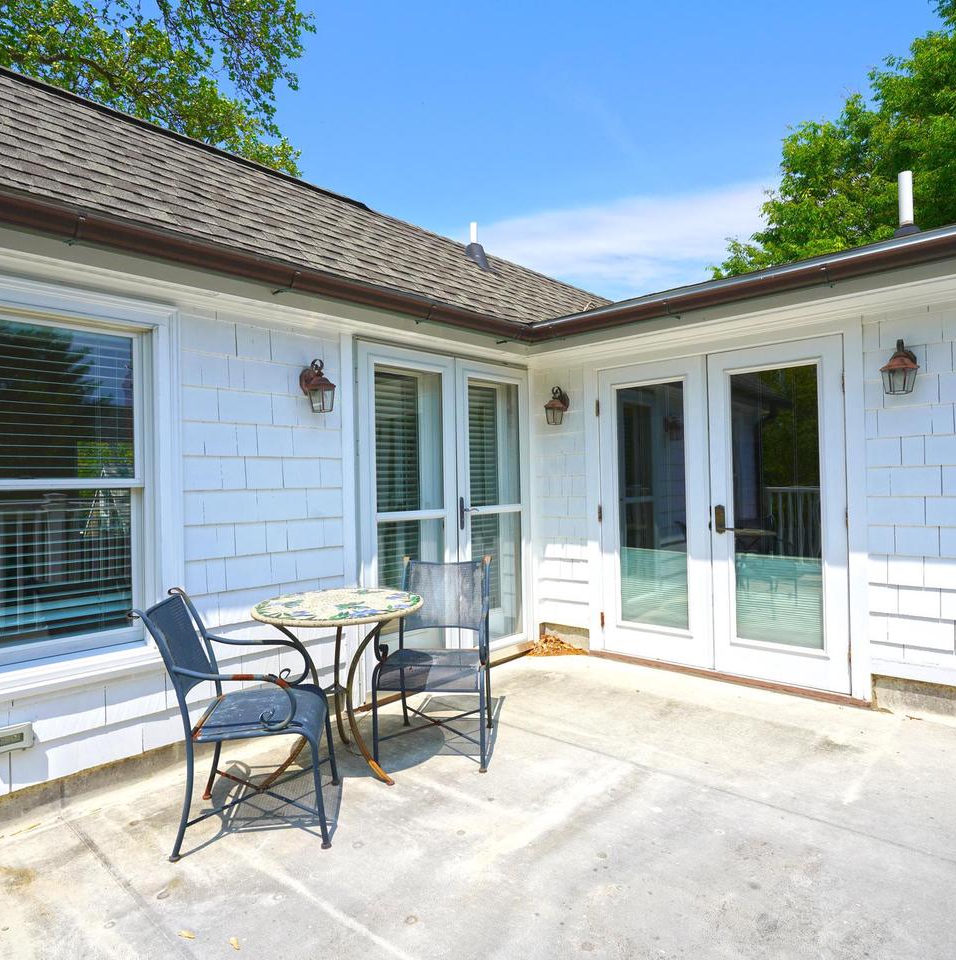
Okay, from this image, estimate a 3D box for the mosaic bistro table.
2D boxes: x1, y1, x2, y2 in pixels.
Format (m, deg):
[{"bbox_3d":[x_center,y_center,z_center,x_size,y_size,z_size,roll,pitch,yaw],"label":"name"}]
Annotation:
[{"bbox_3d":[-0.642,0.943,2.898,0.765,0.748,0.765,-1,0,0],"label":"mosaic bistro table"}]

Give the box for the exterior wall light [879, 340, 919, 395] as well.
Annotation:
[{"bbox_3d":[2.170,-0.591,3.307,0.165,0.280,0.210,-1,0,42],"label":"exterior wall light"}]

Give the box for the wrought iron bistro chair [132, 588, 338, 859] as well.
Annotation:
[{"bbox_3d":[-0.902,0.883,2.487,0.665,0.872,0.530,-1,0,-9],"label":"wrought iron bistro chair"}]

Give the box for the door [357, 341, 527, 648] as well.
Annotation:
[{"bbox_3d":[-0.160,0.223,4.254,0.070,2.080,1.550,-1,0,42],"label":"door"}]

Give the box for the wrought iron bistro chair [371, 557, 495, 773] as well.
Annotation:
[{"bbox_3d":[-0.191,0.867,3.206,0.530,0.885,0.665,-1,0,7],"label":"wrought iron bistro chair"}]

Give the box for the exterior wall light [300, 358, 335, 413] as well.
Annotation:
[{"bbox_3d":[-0.845,-0.502,3.373,0.210,0.280,0.165,-1,0,42],"label":"exterior wall light"}]

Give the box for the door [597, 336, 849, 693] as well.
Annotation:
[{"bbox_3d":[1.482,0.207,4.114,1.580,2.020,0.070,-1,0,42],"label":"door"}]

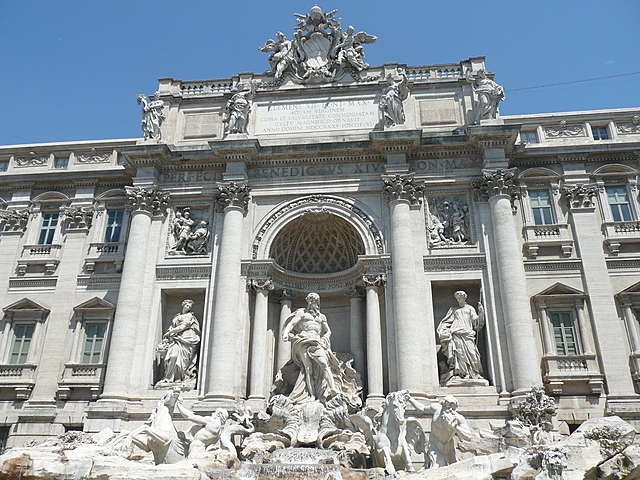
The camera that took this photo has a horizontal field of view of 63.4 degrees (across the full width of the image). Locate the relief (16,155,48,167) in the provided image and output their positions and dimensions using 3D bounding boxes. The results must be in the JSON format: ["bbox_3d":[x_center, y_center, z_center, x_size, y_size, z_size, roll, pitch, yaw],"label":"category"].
[{"bbox_3d":[-17.929,-4.773,32.370,1.783,0.696,0.261,-2,-22,5],"label":"relief"}]

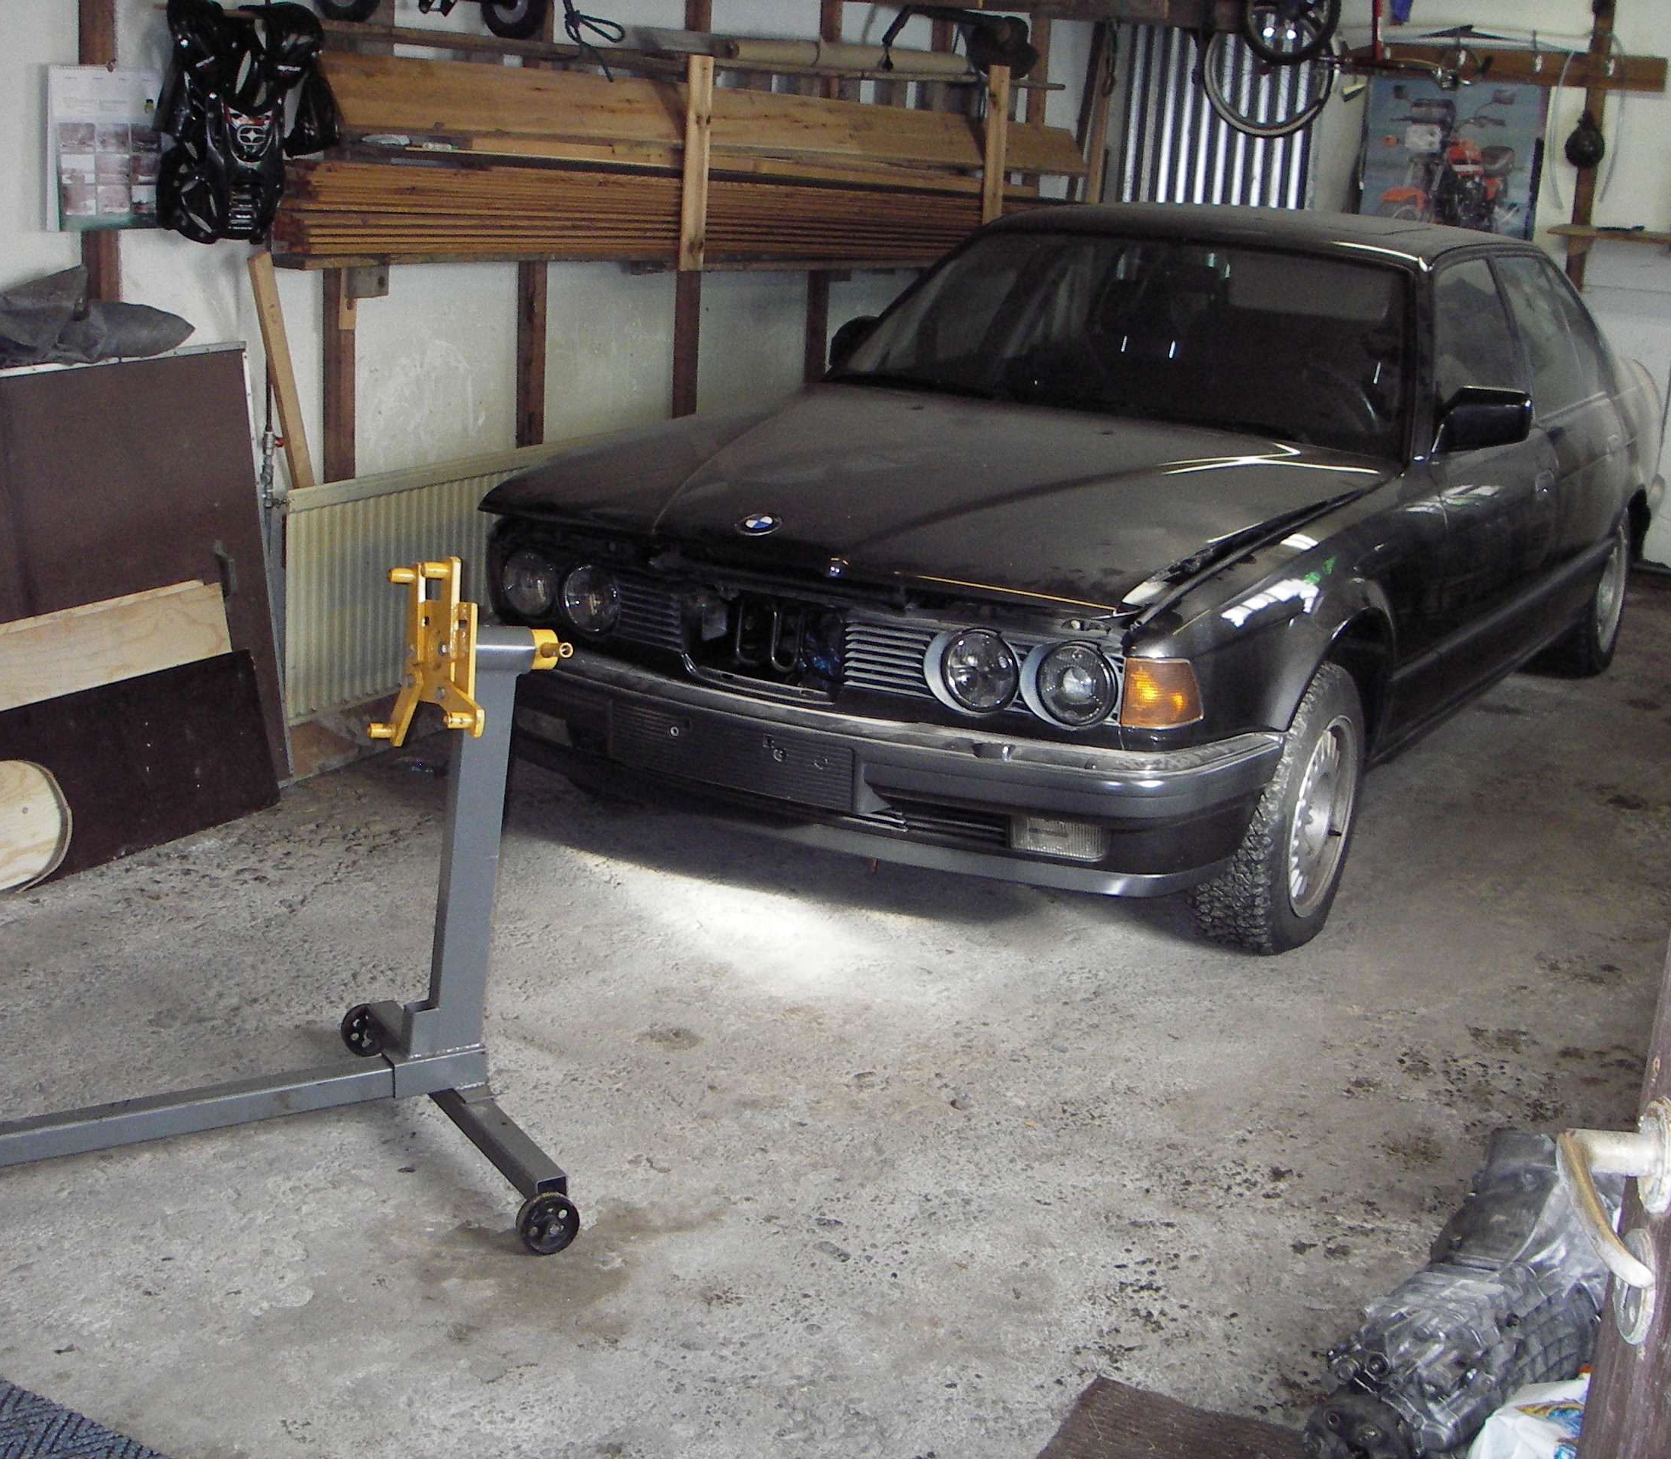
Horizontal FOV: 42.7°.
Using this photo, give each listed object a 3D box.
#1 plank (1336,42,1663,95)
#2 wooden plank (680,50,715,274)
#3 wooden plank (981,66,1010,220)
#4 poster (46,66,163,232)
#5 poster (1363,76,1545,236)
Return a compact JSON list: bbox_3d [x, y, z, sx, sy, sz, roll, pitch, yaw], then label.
[{"bbox_3d":[2.460,-2.454,7.905,1.159,0.118,0.025,11,18,26],"label":"plank"},{"bbox_3d":[-0.367,-1.499,5.670,0.042,0.555,0.050,12,17,27],"label":"wooden plank"},{"bbox_3d":[0.515,-1.888,7.029,0.045,0.570,0.050,12,18,29],"label":"wooden plank"},{"bbox_3d":[-1.383,-1.104,4.071,0.012,0.315,0.310,12,18,27],"label":"poster"},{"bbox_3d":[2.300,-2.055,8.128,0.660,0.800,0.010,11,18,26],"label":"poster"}]

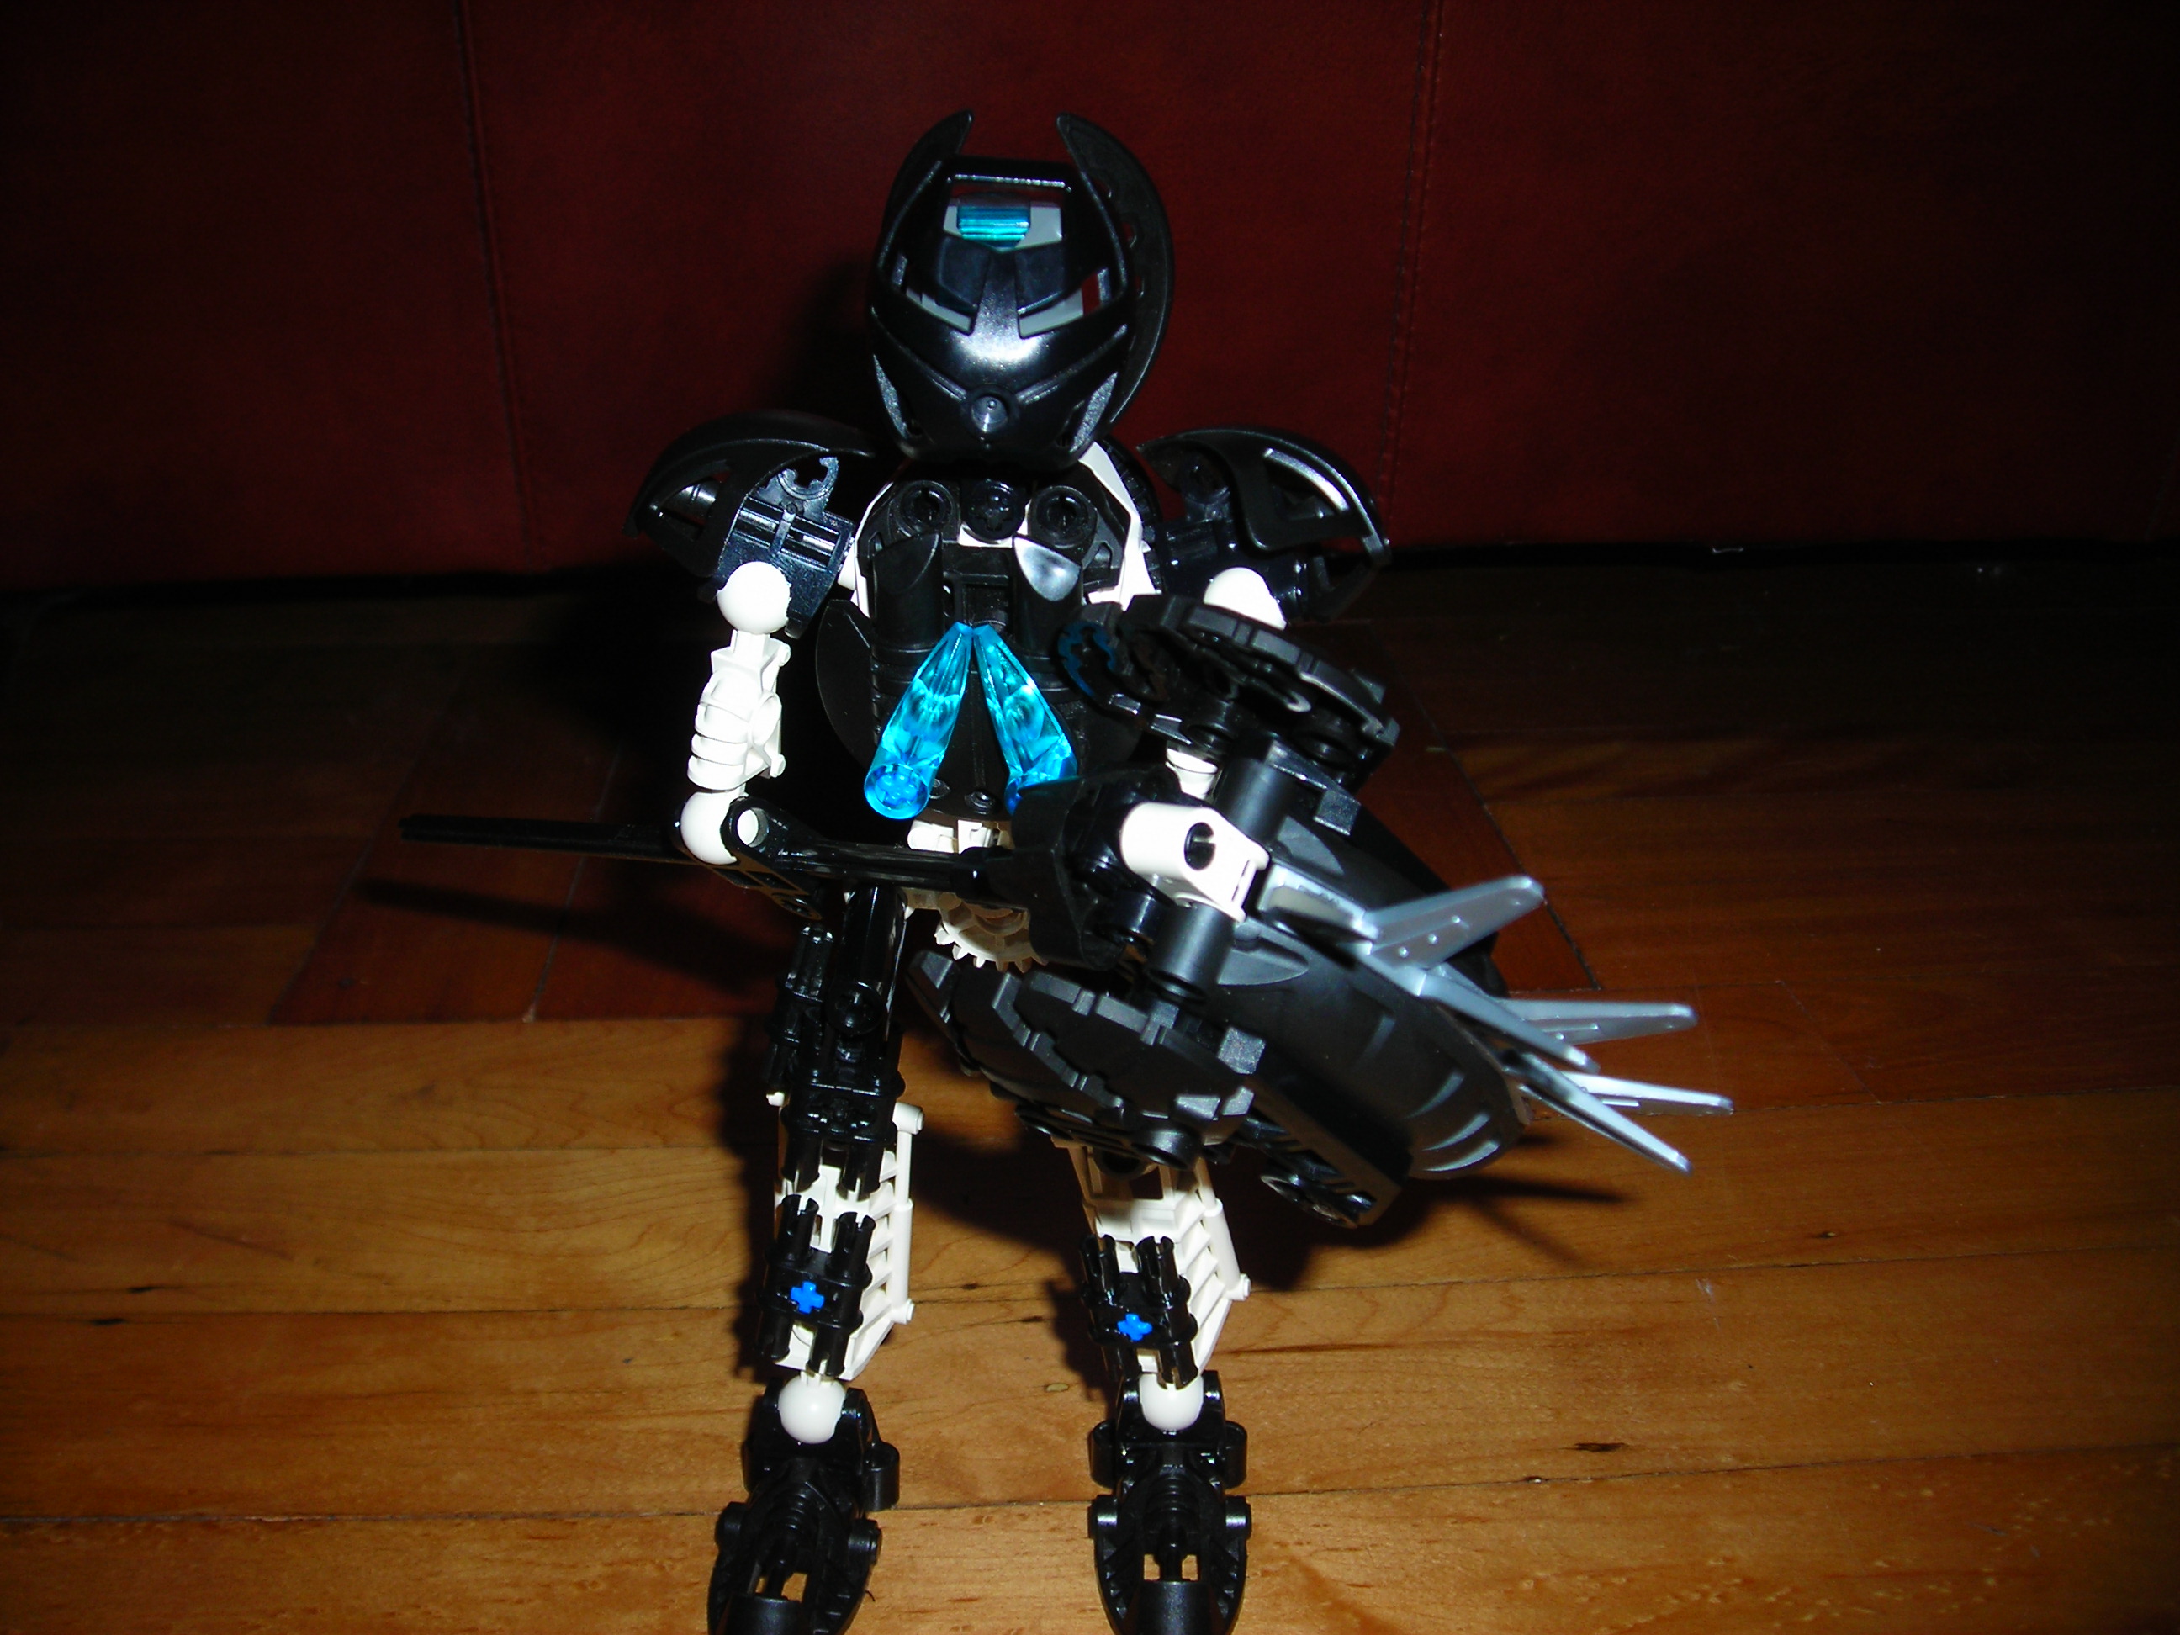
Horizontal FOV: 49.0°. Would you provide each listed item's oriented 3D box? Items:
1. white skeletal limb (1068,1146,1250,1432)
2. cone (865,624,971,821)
[{"bbox_3d":[0.009,0.062,0.348,0.021,0.052,0.017,-6,8,23],"label":"white skeletal limb"},{"bbox_3d":[-0.021,-0.015,0.311,0.009,0.009,0.035,7,40,8],"label":"cone"}]

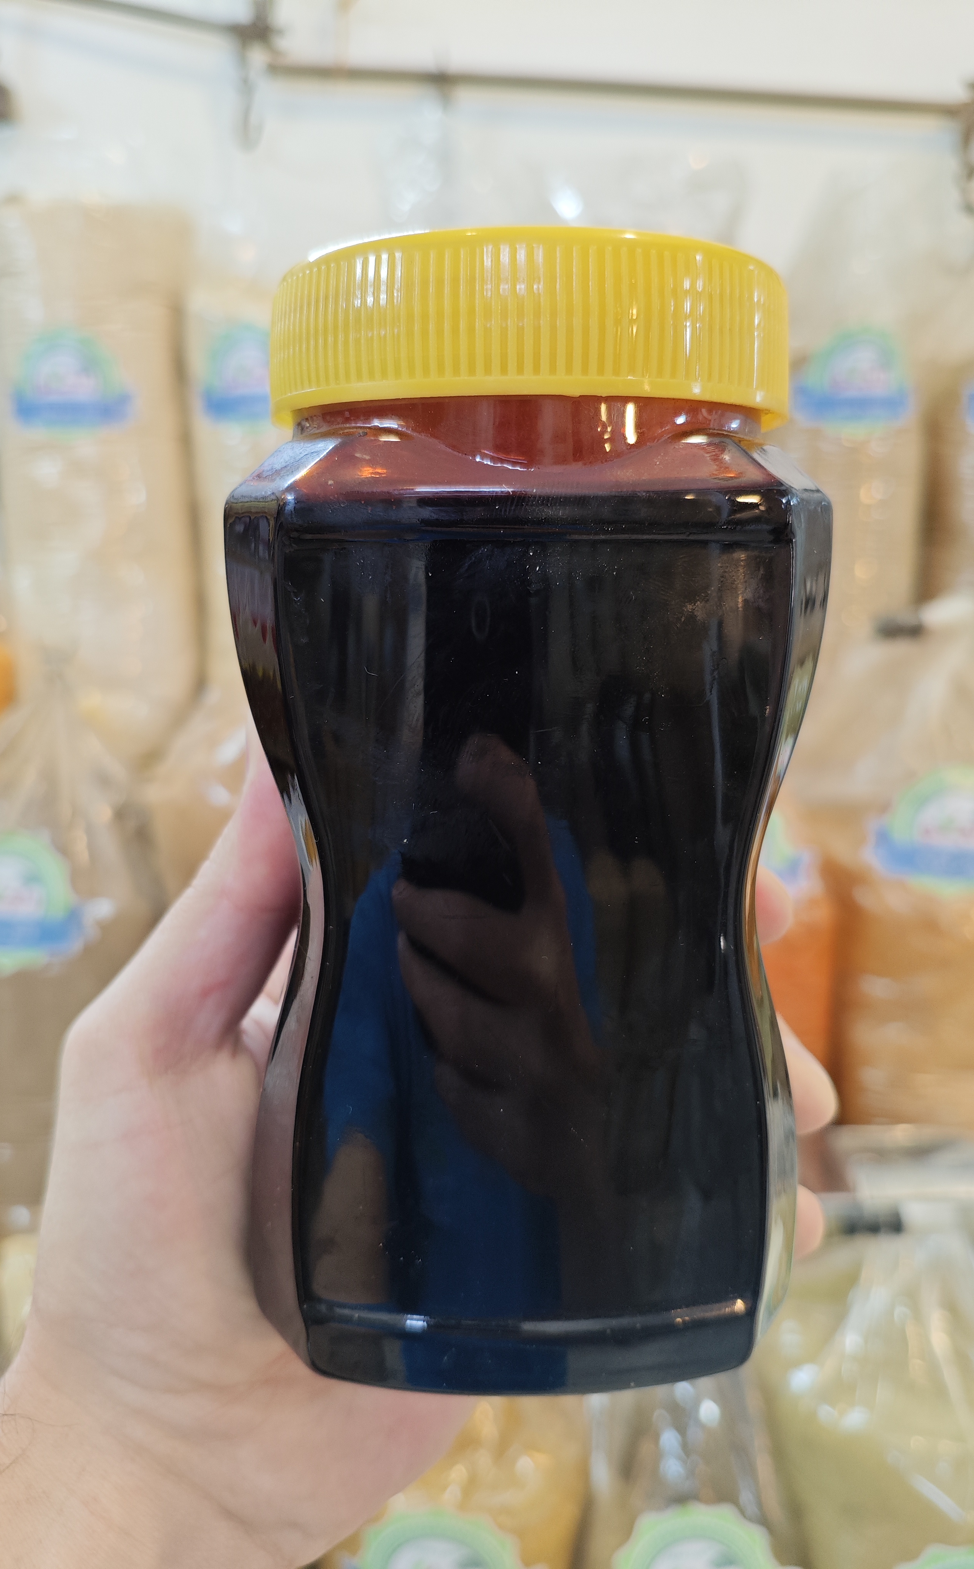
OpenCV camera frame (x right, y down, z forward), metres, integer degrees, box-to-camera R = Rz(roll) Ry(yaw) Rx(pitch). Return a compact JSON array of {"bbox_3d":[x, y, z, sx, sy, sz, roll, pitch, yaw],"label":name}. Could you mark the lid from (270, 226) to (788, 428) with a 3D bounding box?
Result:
[{"bbox_3d":[0.006,-0.065,0.179,0.077,0.021,0.077,0,11,0],"label":"lid"}]

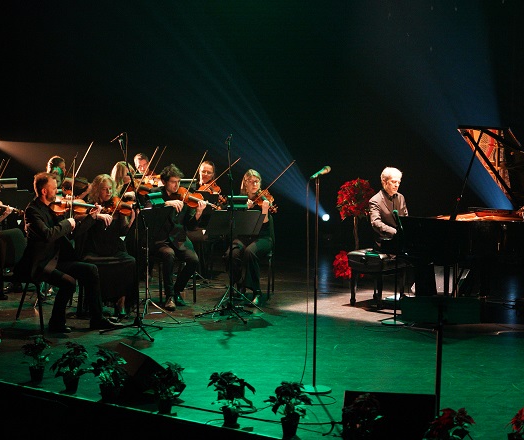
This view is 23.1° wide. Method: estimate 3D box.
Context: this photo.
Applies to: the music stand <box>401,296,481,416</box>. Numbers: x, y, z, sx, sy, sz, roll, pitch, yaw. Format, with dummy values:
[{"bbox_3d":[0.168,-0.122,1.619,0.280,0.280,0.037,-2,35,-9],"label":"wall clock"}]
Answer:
[{"bbox_3d":[1.132,0.932,8.285,0.510,0.910,0.450,0,7,2],"label":"music stand"}]

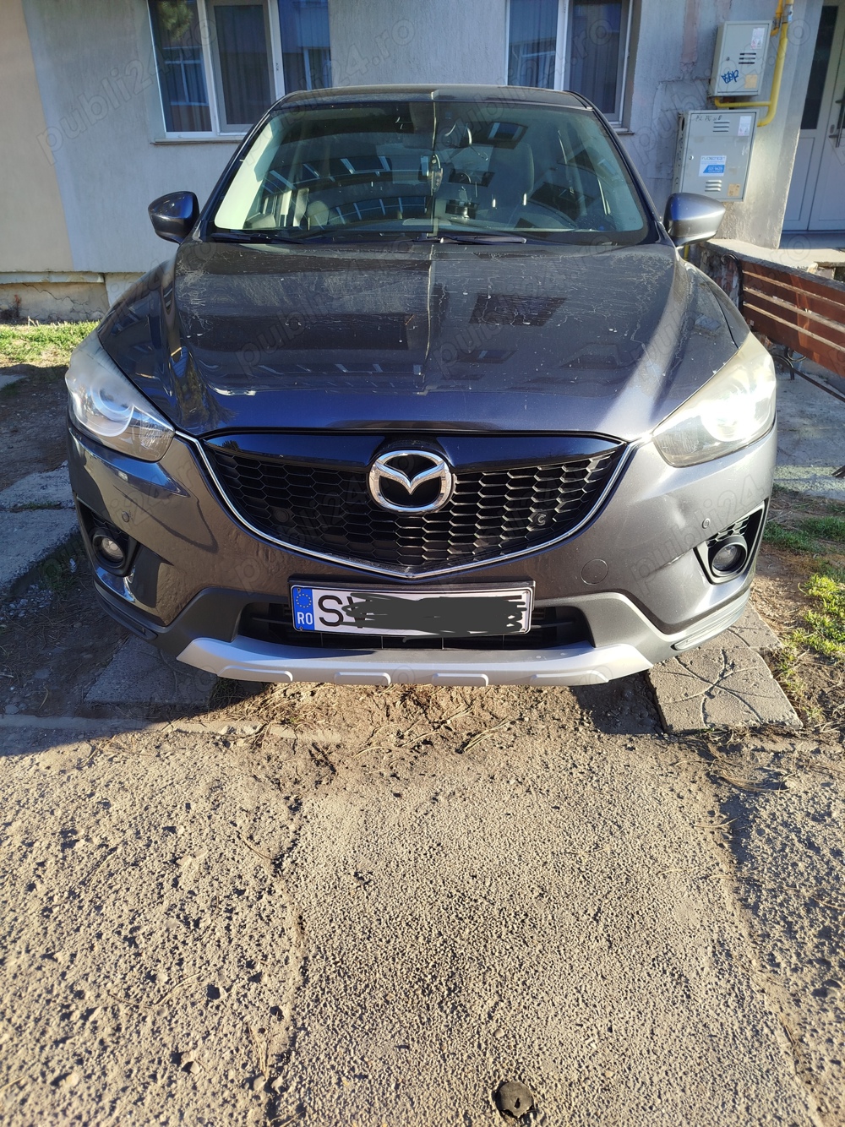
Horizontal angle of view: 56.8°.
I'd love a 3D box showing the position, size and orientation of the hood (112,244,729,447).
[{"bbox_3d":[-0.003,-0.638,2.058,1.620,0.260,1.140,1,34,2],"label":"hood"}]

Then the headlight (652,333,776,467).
[{"bbox_3d":[0.677,-0.391,1.840,0.370,0.250,0.500,1,25,2],"label":"headlight"}]

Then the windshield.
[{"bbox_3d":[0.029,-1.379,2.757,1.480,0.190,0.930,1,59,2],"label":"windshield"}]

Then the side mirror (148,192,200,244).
[{"bbox_3d":[-0.915,-1.271,2.866,0.220,0.175,0.160,1,25,2],"label":"side mirror"}]

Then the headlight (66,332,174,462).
[{"bbox_3d":[-0.702,-0.411,1.881,0.370,0.250,0.500,1,25,2],"label":"headlight"}]

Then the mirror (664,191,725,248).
[{"bbox_3d":[0.979,-1.239,2.811,0.230,0.180,0.160,1,25,2],"label":"mirror"}]

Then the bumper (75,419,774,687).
[{"bbox_3d":[-0.016,-0.078,1.892,1.780,0.550,0.570,1,25,2],"label":"bumper"}]

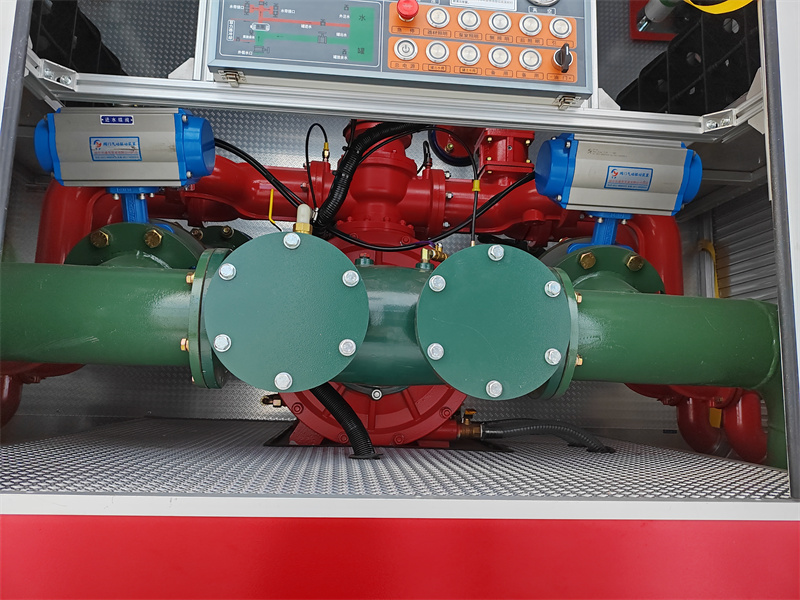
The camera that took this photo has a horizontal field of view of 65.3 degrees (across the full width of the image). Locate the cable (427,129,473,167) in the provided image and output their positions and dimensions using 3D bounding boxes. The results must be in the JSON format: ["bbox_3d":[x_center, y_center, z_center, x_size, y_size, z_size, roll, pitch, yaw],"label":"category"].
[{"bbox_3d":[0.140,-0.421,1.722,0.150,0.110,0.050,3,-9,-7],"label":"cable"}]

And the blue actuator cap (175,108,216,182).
[{"bbox_3d":[-0.408,-0.309,1.266,0.057,0.140,0.128,3,-9,-7],"label":"blue actuator cap"}]

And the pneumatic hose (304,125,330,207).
[{"bbox_3d":[-0.191,-0.303,1.411,0.050,0.228,0.116,3,-9,-7],"label":"pneumatic hose"}]

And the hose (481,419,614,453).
[{"bbox_3d":[0.345,0.321,1.471,0.348,0.083,0.080,3,-9,-7],"label":"hose"}]

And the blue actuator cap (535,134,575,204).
[{"bbox_3d":[0.330,-0.287,1.360,0.055,0.140,0.128,3,-9,-7],"label":"blue actuator cap"}]

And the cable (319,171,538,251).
[{"bbox_3d":[0.073,-0.203,1.334,0.465,0.203,0.100,3,-9,-7],"label":"cable"}]

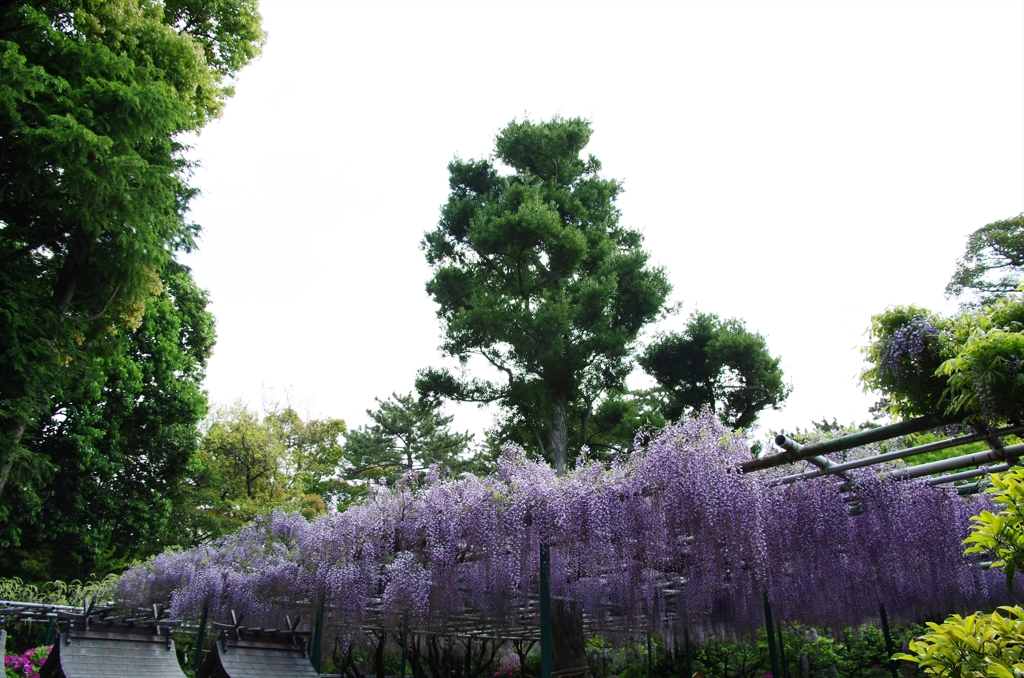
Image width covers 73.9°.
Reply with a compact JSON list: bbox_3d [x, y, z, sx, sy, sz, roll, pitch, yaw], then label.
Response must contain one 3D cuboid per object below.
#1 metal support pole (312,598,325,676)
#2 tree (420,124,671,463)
[{"bbox_3d":[-2.500,4.462,8.502,0.090,2.600,0.090,0,-27,0],"label":"metal support pole"},{"bbox_3d":[0.650,0.723,12.825,5.100,13.150,5.100,0,-27,0],"label":"tree"}]

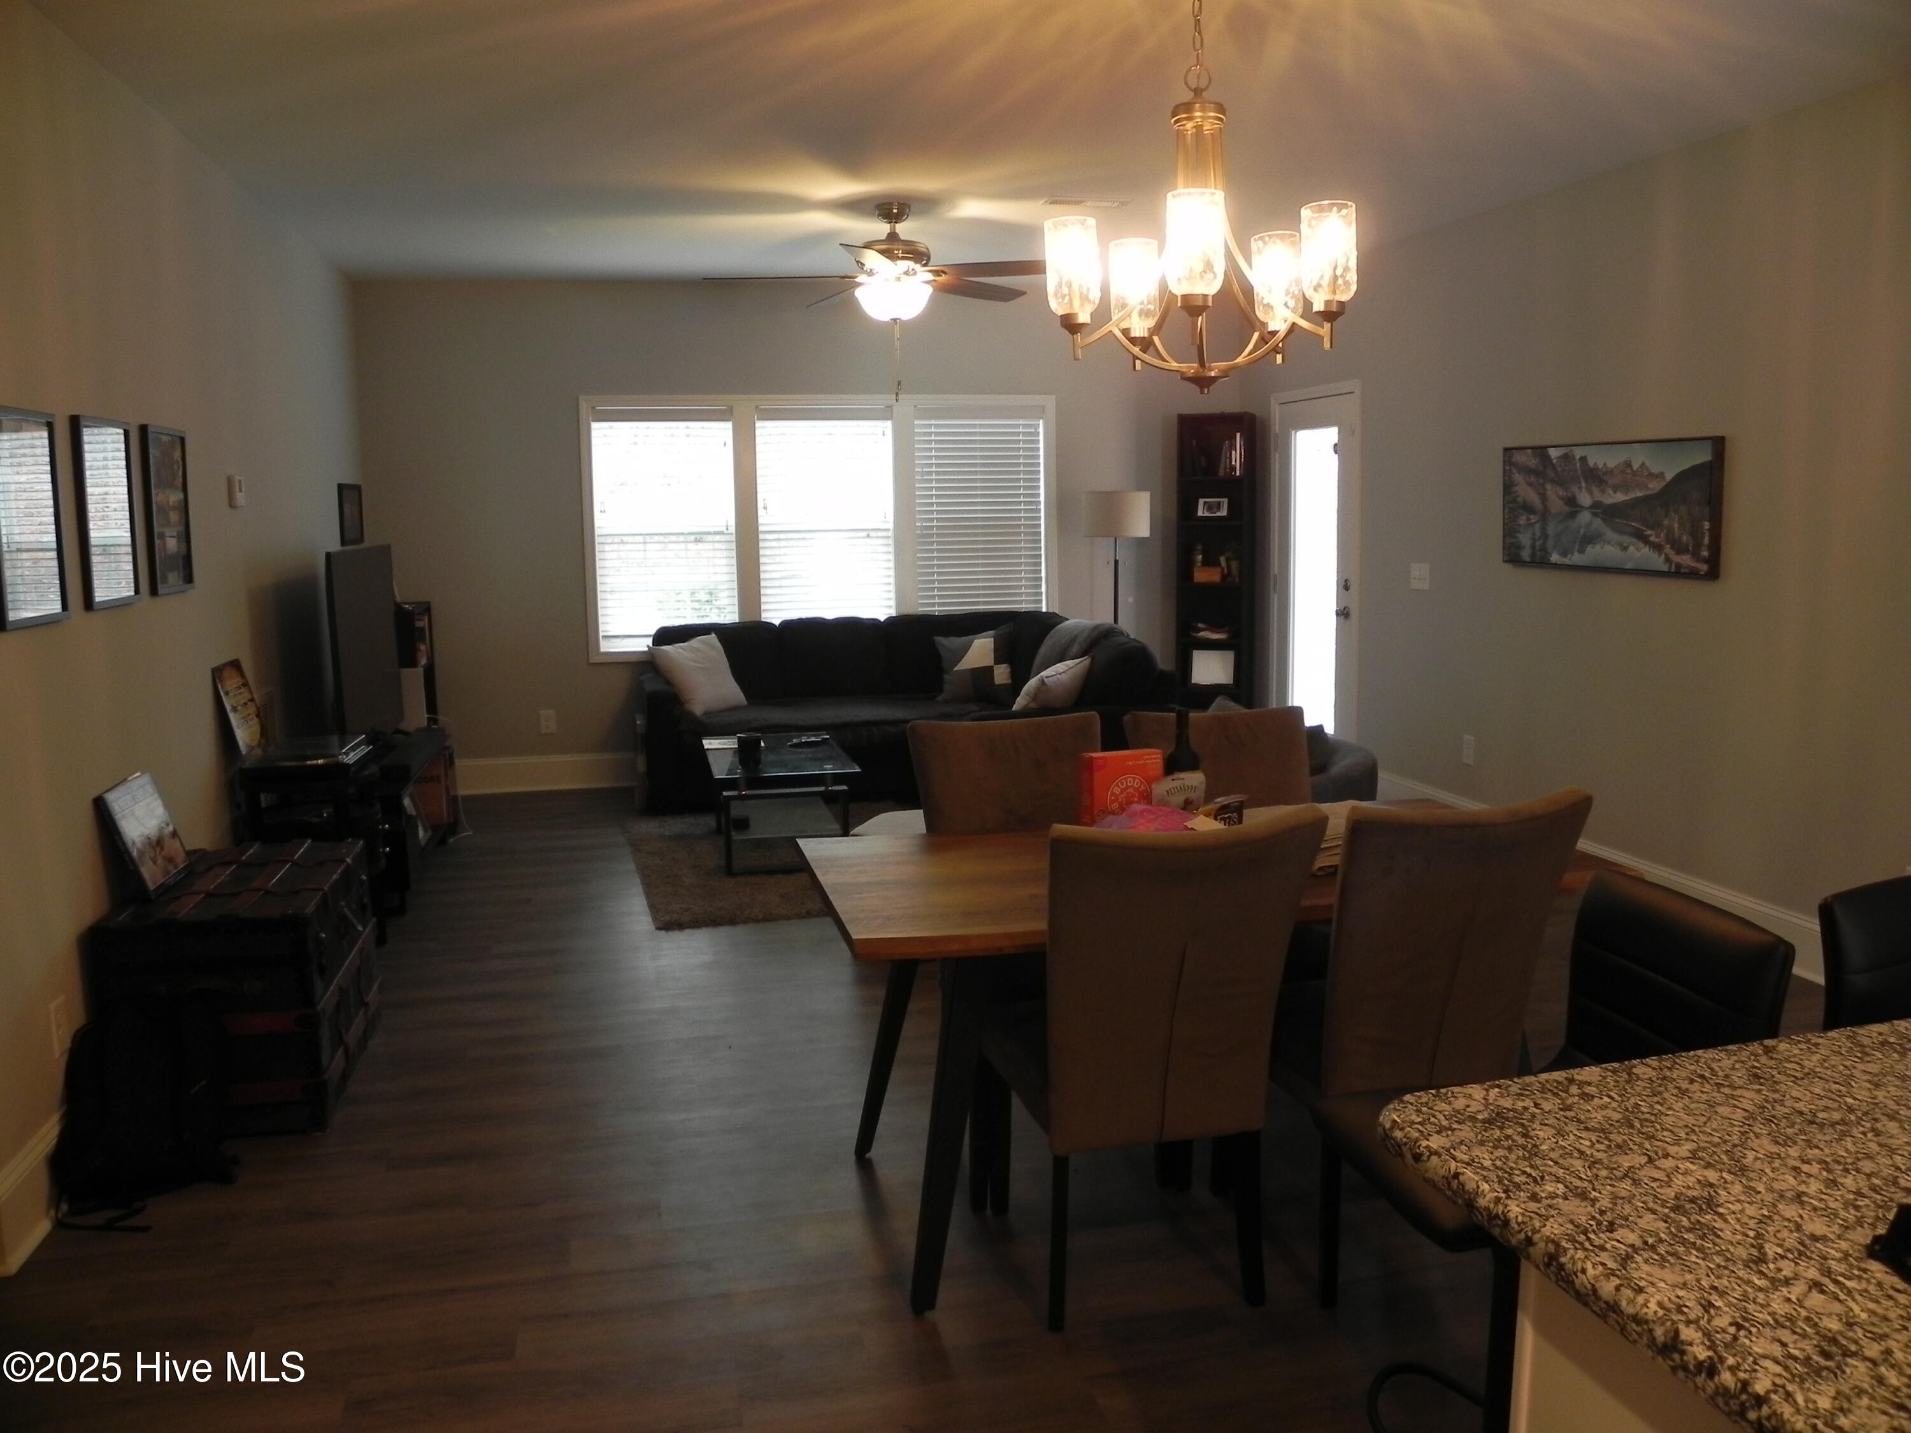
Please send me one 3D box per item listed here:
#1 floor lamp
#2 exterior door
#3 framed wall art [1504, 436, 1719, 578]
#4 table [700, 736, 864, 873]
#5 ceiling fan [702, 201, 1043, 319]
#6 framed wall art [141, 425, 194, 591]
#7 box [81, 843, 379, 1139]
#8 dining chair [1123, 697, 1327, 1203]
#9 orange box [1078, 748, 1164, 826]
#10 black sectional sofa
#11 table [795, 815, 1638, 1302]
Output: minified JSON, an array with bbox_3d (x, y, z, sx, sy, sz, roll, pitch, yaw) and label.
[{"bbox_3d":[0.918,-0.469,8.164,0.375,1.600,0.375,-3,9,-13],"label":"floor lamp"},{"bbox_3d":[1.943,-0.685,7.755,0.110,2.120,0.990,-3,9,-13],"label":"exterior door"},{"bbox_3d":[2.417,-0.781,5.371,0.040,0.470,1.170,-3,9,-13],"label":"framed wall art"},{"bbox_3d":[-0.799,0.390,6.436,0.600,0.445,1.060,-3,9,-13],"label":"table"},{"bbox_3d":[-0.243,-1.802,5.704,1.440,0.455,1.440,-3,9,-13],"label":"ceiling fan"},{"bbox_3d":[-2.322,-0.609,4.259,0.025,0.480,0.375,-3,9,-13],"label":"framed wall art"},{"bbox_3d":[-1.913,0.726,3.894,0.485,0.565,0.800,-3,9,-13],"label":"box"},{"bbox_3d":[0.725,0.523,3.476,0.490,1.000,0.630,-2,8,-7],"label":"dining chair"},{"bbox_3d":[0.388,0.181,3.334,0.175,0.205,0.062,-4,9,-20],"label":"orange box"},{"bbox_3d":[-0.299,-0.036,7.614,2.670,0.920,1.380,-3,9,-13],"label":"black sectional sofa"},{"bbox_3d":[0.514,0.684,3.194,1.590,0.762,0.810,-3,9,-13],"label":"table"}]

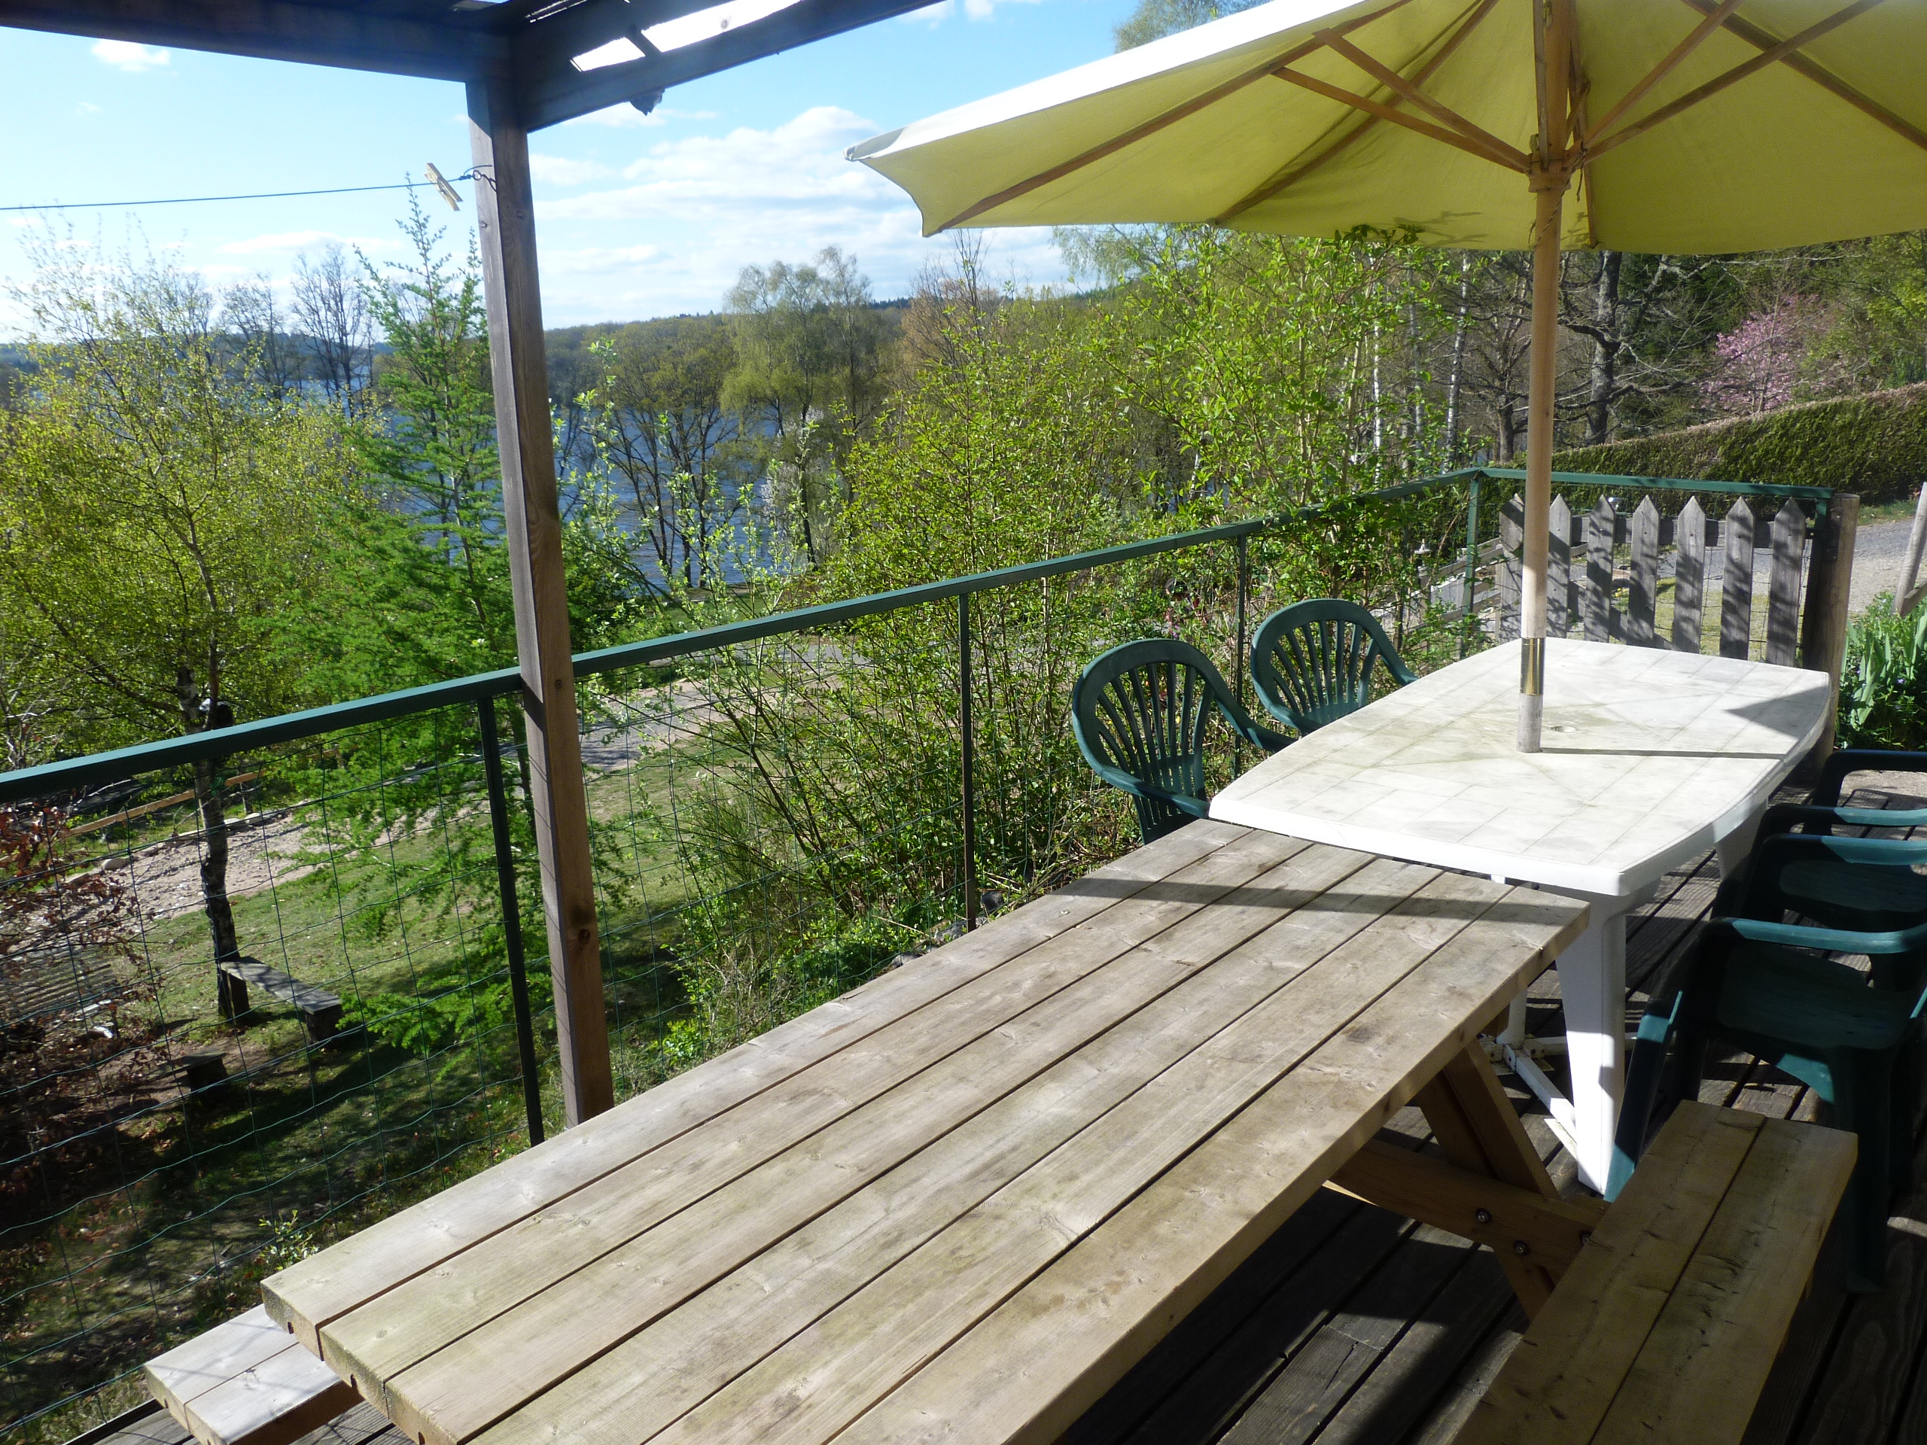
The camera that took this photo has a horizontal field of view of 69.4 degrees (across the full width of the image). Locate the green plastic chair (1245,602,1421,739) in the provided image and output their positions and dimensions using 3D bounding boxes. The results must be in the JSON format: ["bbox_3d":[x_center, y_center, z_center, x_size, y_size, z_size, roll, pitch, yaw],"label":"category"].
[{"bbox_3d":[1.169,0.145,4.019,0.585,0.870,0.570,-11,17,-33],"label":"green plastic chair"}]

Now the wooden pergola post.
[{"bbox_3d":[-0.768,-0.066,2.596,0.075,2.100,0.075,11,18,39],"label":"wooden pergola post"}]

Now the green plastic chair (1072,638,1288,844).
[{"bbox_3d":[0.619,0.289,3.506,0.585,0.870,0.570,-13,18,-38],"label":"green plastic chair"}]

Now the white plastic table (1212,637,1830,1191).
[{"bbox_3d":[1.493,0.347,3.497,0.973,0.720,2.081,10,18,38],"label":"white plastic table"}]

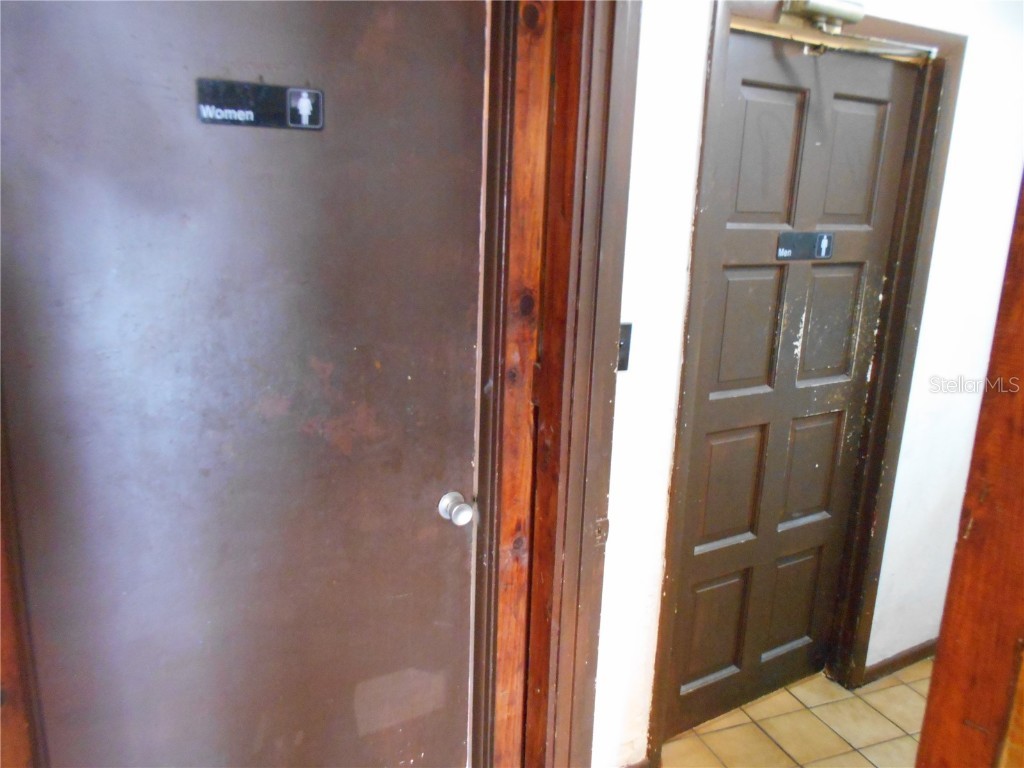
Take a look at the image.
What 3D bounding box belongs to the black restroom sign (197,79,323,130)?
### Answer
[{"bbox_3d":[-0.458,-0.513,1.420,0.228,0.076,0.005,-7,16,-31],"label":"black restroom sign"}]

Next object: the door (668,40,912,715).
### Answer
[{"bbox_3d":[0.801,0.069,2.324,0.815,2.030,0.045,-7,16,-31],"label":"door"}]

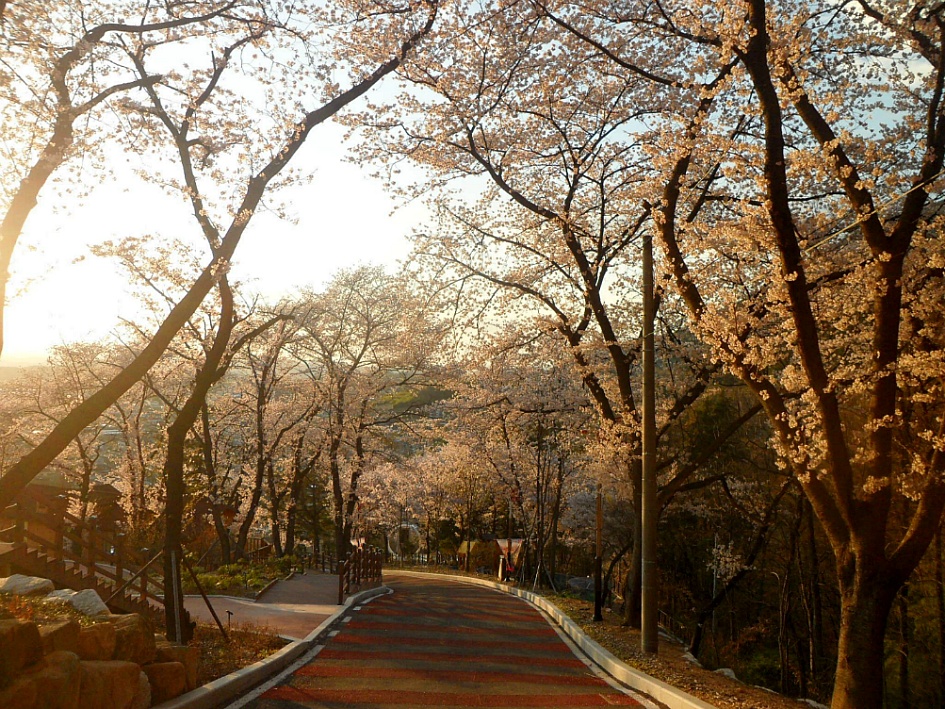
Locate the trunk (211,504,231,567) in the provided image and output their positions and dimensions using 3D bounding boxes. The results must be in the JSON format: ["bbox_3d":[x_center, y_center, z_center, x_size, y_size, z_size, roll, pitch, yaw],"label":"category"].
[{"bbox_3d":[-8.200,5.950,24.000,0.420,2.050,0.380,-10,-1,0],"label":"trunk"}]

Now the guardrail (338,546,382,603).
[{"bbox_3d":[-3.165,6.290,21.700,0.200,1.120,9.450,0,-13,-1],"label":"guardrail"}]

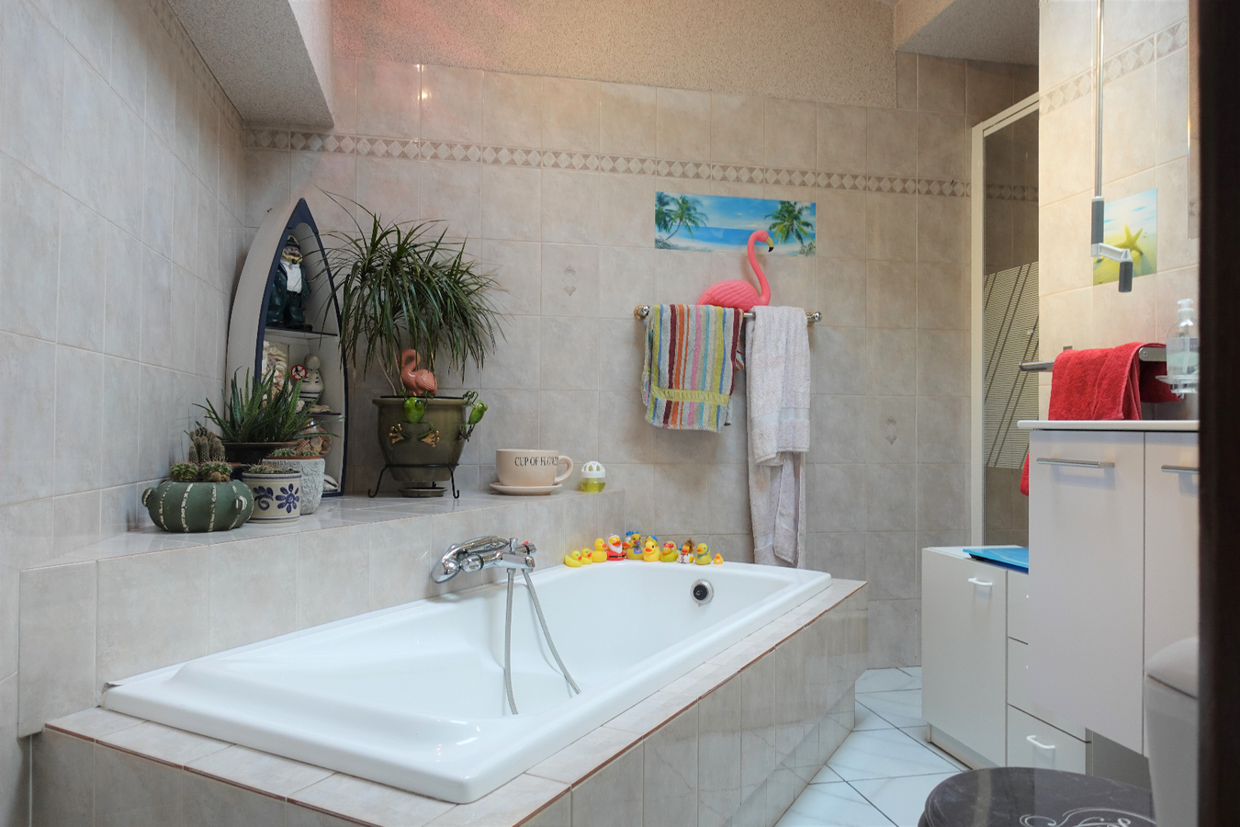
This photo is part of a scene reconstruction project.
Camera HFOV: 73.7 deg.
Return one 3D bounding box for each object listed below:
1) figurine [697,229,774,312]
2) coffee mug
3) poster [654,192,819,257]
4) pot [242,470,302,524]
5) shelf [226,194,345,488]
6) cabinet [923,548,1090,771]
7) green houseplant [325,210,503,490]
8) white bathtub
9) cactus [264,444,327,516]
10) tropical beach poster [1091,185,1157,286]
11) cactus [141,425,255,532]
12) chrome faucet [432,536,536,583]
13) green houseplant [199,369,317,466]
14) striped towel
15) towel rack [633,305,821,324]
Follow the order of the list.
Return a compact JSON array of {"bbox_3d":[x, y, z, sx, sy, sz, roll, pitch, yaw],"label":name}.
[{"bbox_3d":[0.402,-0.497,2.867,0.280,0.292,0.095,1,-1,-12],"label":"figurine"},{"bbox_3d":[-0.268,0.182,2.645,0.255,0.118,0.198,1,-1,-32],"label":"coffee mug"},{"bbox_3d":[0.419,-0.668,2.932,0.600,0.197,0.010,1,-1,-12],"label":"poster"},{"bbox_3d":[-0.805,0.193,1.919,0.137,0.112,0.137,1,-1,-23],"label":"pot"},{"bbox_3d":[-1.008,-0.185,2.509,0.210,0.885,0.300,0,-1,36],"label":"shelf"},{"bbox_3d":[1.057,0.646,2.043,0.307,0.542,0.605,1,-1,-12],"label":"cabinet"},{"bbox_3d":[-0.637,-0.194,2.540,0.520,0.900,0.450,1,-1,-11],"label":"green houseplant"},{"bbox_3d":[-0.101,0.673,1.917,0.745,0.440,1.700,0,-1,29],"label":"white bathtub"},{"bbox_3d":[-0.827,0.167,2.112,0.158,0.170,0.158,1,-1,-21],"label":"cactus"},{"bbox_3d":[1.256,-0.435,2.061,0.010,0.204,0.200,1,-1,-13],"label":"tropical beach poster"},{"bbox_3d":[-0.890,0.135,1.757,0.220,0.218,0.215,1,-1,-27],"label":"cactus"},{"bbox_3d":[-0.332,0.365,2.117,0.165,0.098,0.345,0,-1,28],"label":"chrome faucet"},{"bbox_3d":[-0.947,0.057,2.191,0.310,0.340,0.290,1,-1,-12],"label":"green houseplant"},{"bbox_3d":[0.252,-0.158,2.860,0.360,0.440,0.110,1,-1,-11],"label":"striped towel"},{"bbox_3d":[0.383,-0.344,2.883,0.670,0.052,0.082,1,-1,-12],"label":"towel rack"}]

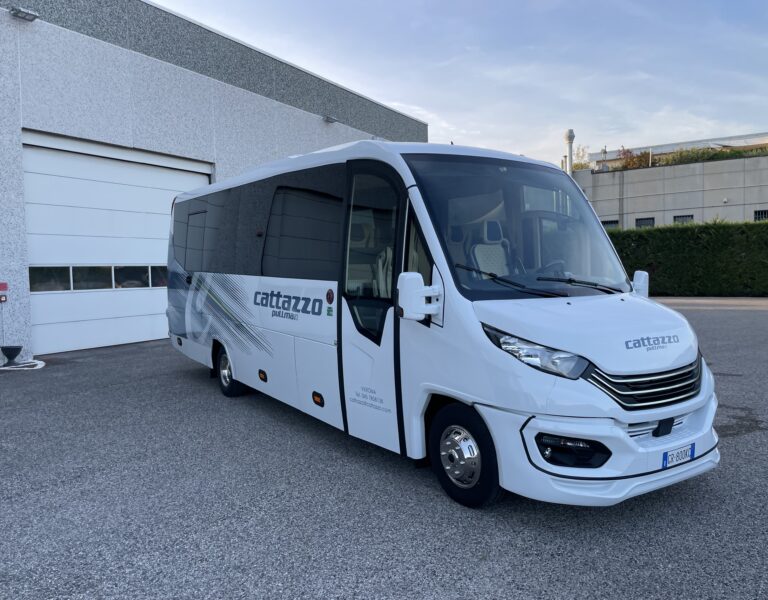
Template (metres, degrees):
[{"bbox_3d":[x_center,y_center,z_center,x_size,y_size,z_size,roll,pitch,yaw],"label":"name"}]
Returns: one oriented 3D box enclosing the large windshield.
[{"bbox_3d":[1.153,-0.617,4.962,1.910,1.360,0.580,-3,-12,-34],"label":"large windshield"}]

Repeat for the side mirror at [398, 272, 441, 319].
[{"bbox_3d":[0.225,-0.052,4.097,0.330,0.330,0.170,-3,5,-34],"label":"side mirror"}]

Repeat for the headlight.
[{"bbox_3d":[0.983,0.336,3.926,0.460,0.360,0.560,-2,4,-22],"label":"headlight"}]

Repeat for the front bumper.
[{"bbox_3d":[1.734,0.918,4.214,2.090,0.520,0.830,-3,5,-34],"label":"front bumper"}]

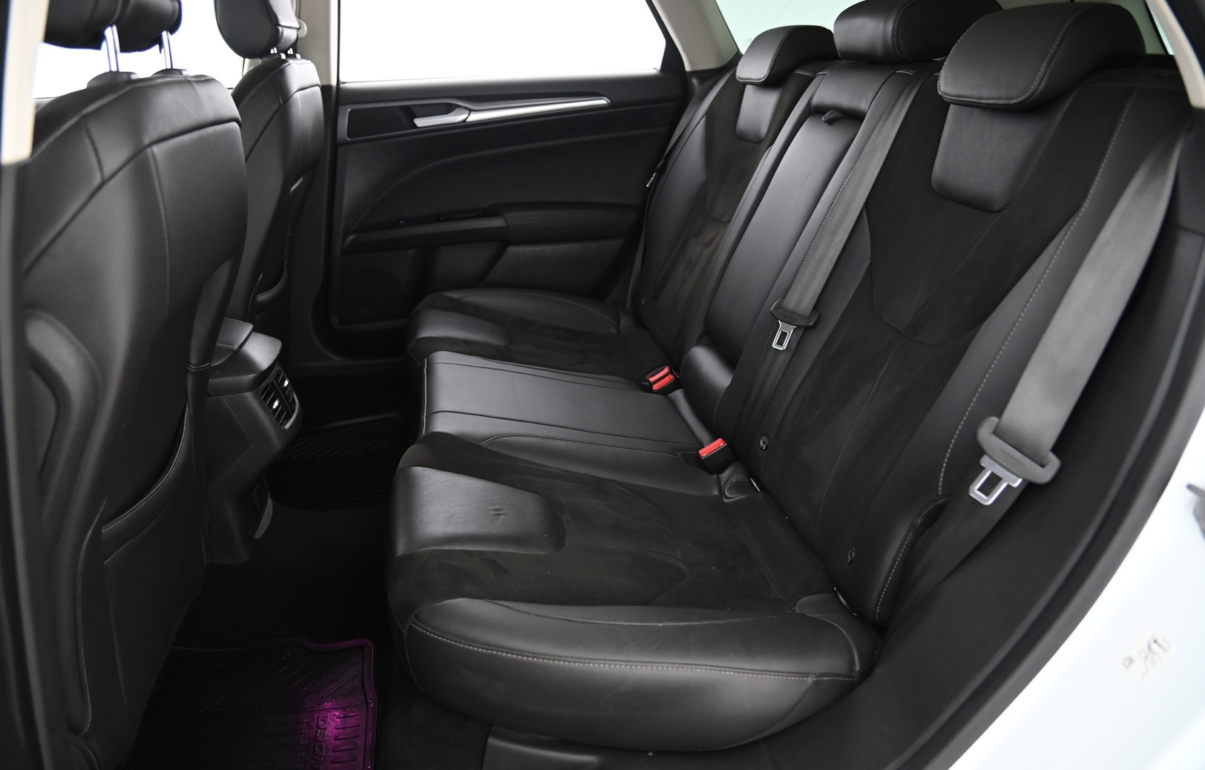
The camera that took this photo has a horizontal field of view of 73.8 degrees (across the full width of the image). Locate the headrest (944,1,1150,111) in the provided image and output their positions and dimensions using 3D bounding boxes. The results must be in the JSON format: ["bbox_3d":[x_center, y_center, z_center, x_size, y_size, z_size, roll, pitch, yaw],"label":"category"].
[{"bbox_3d":[0.494,-0.367,0.893,0.175,0.115,0.190,-5,23,-10],"label":"headrest"}]

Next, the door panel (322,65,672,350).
[{"bbox_3d":[-0.223,-0.401,1.887,0.810,0.620,0.120,-5,23,-10],"label":"door panel"}]

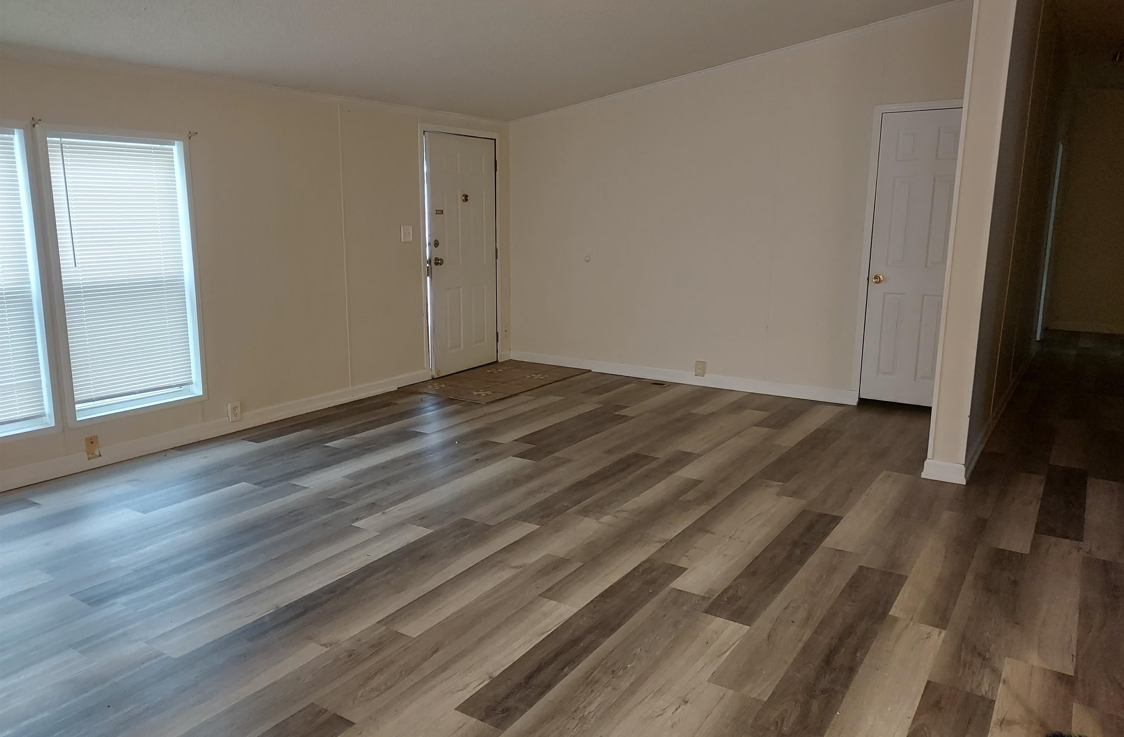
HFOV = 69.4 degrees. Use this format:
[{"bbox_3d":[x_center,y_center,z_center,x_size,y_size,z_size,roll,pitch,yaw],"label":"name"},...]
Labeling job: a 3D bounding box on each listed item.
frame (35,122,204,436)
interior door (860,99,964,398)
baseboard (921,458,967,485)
[{"bbox_3d":[-2.440,-0.518,4.547,0.100,1.560,0.822,8,13,32],"label":"frame"},{"bbox_3d":[2.484,-0.741,5.655,0.624,2.019,0.045,8,13,32],"label":"interior door"},{"bbox_3d":[2.050,0.549,4.343,0.216,0.105,0.020,8,13,32],"label":"baseboard"}]

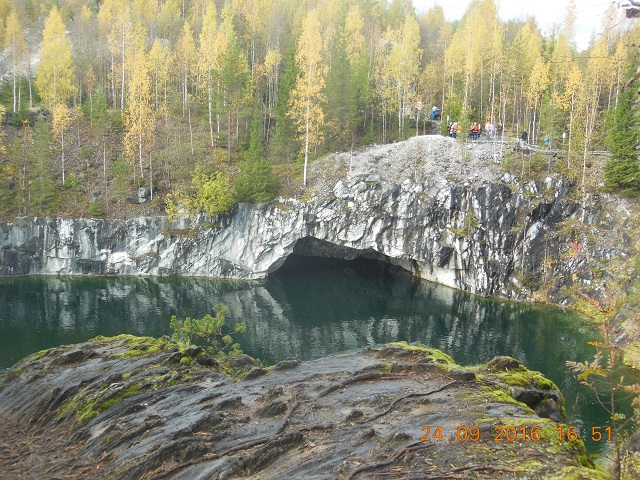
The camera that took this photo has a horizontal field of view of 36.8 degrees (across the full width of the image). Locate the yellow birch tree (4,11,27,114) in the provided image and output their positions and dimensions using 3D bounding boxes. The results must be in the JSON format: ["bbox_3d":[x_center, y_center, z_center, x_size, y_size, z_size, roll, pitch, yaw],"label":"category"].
[{"bbox_3d":[-31.820,-18.550,100.460,2.300,10.690,2.230,-2,9,-17],"label":"yellow birch tree"}]

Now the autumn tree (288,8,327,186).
[{"bbox_3d":[-1.160,-13.190,89.020,3.520,16.300,3.410,1,9,-1],"label":"autumn tree"}]

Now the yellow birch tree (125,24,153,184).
[{"bbox_3d":[-17.080,-12.940,90.500,2.640,14.540,2.560,-1,9,-11],"label":"yellow birch tree"}]

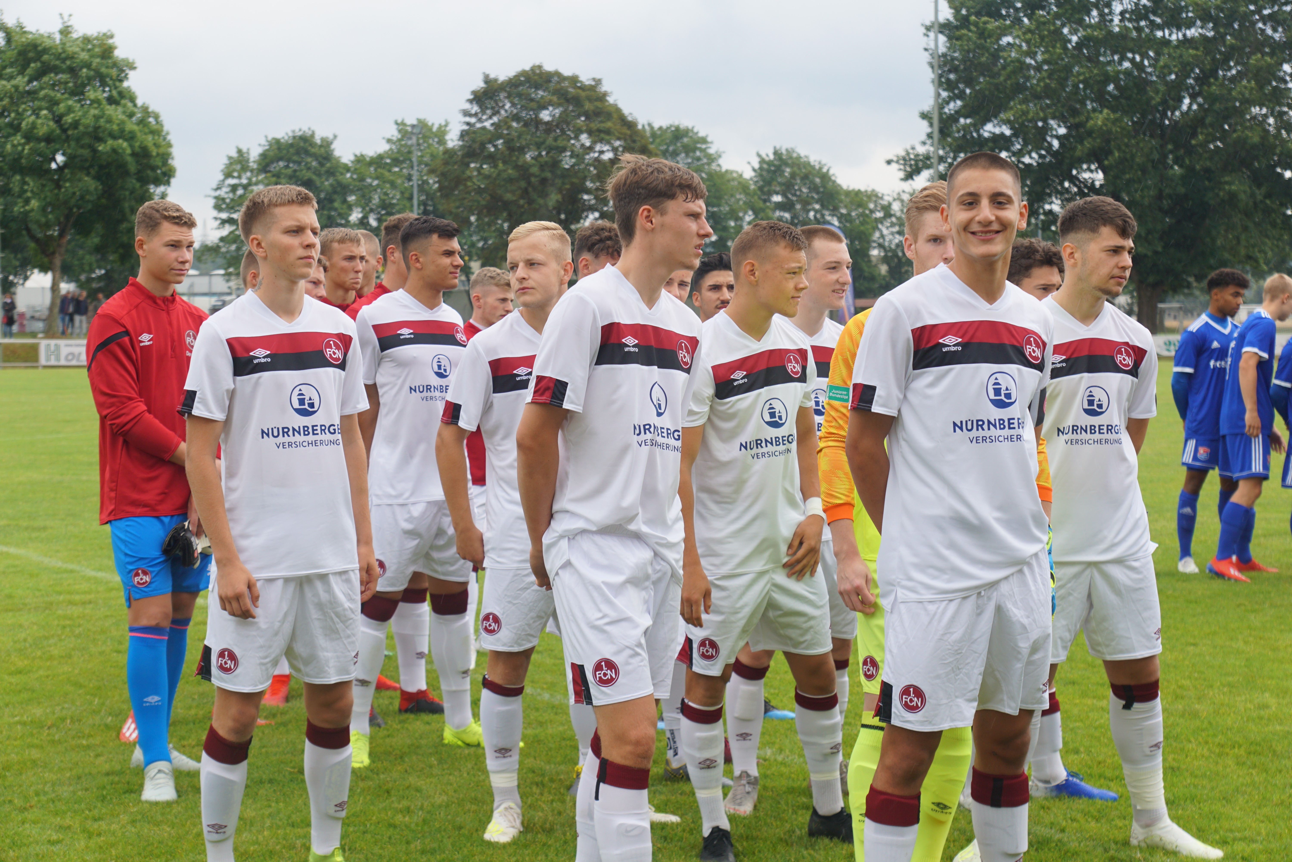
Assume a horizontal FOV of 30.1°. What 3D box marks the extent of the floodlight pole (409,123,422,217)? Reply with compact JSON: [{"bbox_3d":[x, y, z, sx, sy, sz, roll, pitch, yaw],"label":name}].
[{"bbox_3d":[-12.443,-10.339,130.000,0.750,12.600,0.600,-1,3,-15],"label":"floodlight pole"}]

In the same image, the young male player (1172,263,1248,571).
[{"bbox_3d":[3.370,-0.070,14.400,0.520,1.780,0.340,-2,3,-36],"label":"young male player"}]

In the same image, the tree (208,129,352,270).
[{"bbox_3d":[-20.431,-10.744,135.000,8.200,12.200,8.000,0,3,0],"label":"tree"}]

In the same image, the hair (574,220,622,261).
[{"bbox_3d":[-0.143,-0.613,7.850,0.200,0.145,0.170,2,3,38],"label":"hair"}]

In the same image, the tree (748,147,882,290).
[{"bbox_3d":[9.606,-10.262,135.000,7.800,11.200,7.500,0,3,0],"label":"tree"}]

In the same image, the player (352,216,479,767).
[{"bbox_3d":[-0.748,0.183,8.191,0.540,1.820,0.420,-1,3,-28],"label":"player"}]

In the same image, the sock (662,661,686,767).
[{"bbox_3d":[0.108,0.874,7.650,0.120,0.380,0.140,-2,3,-35],"label":"sock"}]

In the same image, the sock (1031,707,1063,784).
[{"bbox_3d":[1.229,0.956,7.400,0.130,0.280,0.120,1,3,15],"label":"sock"}]

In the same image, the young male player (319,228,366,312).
[{"bbox_3d":[-1.132,0.152,9.000,0.520,1.810,0.320,-2,3,-38],"label":"young male player"}]

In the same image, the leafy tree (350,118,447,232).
[{"bbox_3d":[-13.775,-11.032,137.000,7.200,13.400,7.200,0,2,-5],"label":"leafy tree"}]

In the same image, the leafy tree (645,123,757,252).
[{"bbox_3d":[2.968,-11.210,140.000,7.400,13.400,7.400,0,2,-5],"label":"leafy tree"}]

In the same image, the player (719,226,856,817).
[{"bbox_3d":[0.464,0.253,7.440,0.540,1.770,0.400,-1,3,-18],"label":"player"}]

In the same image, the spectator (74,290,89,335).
[{"bbox_3d":[-22.067,-4.579,94.000,0.520,1.780,0.330,-1,3,-20],"label":"spectator"}]

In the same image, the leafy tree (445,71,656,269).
[{"bbox_3d":[-4.912,-10.939,120.000,11.000,14.600,11.000,0,2,-5],"label":"leafy tree"}]

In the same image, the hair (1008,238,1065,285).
[{"bbox_3d":[1.185,-0.513,7.400,0.220,0.165,0.180,2,3,42],"label":"hair"}]

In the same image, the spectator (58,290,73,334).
[{"bbox_3d":[-21.938,-4.457,91.040,0.550,1.750,0.400,-1,3,-25],"label":"spectator"}]

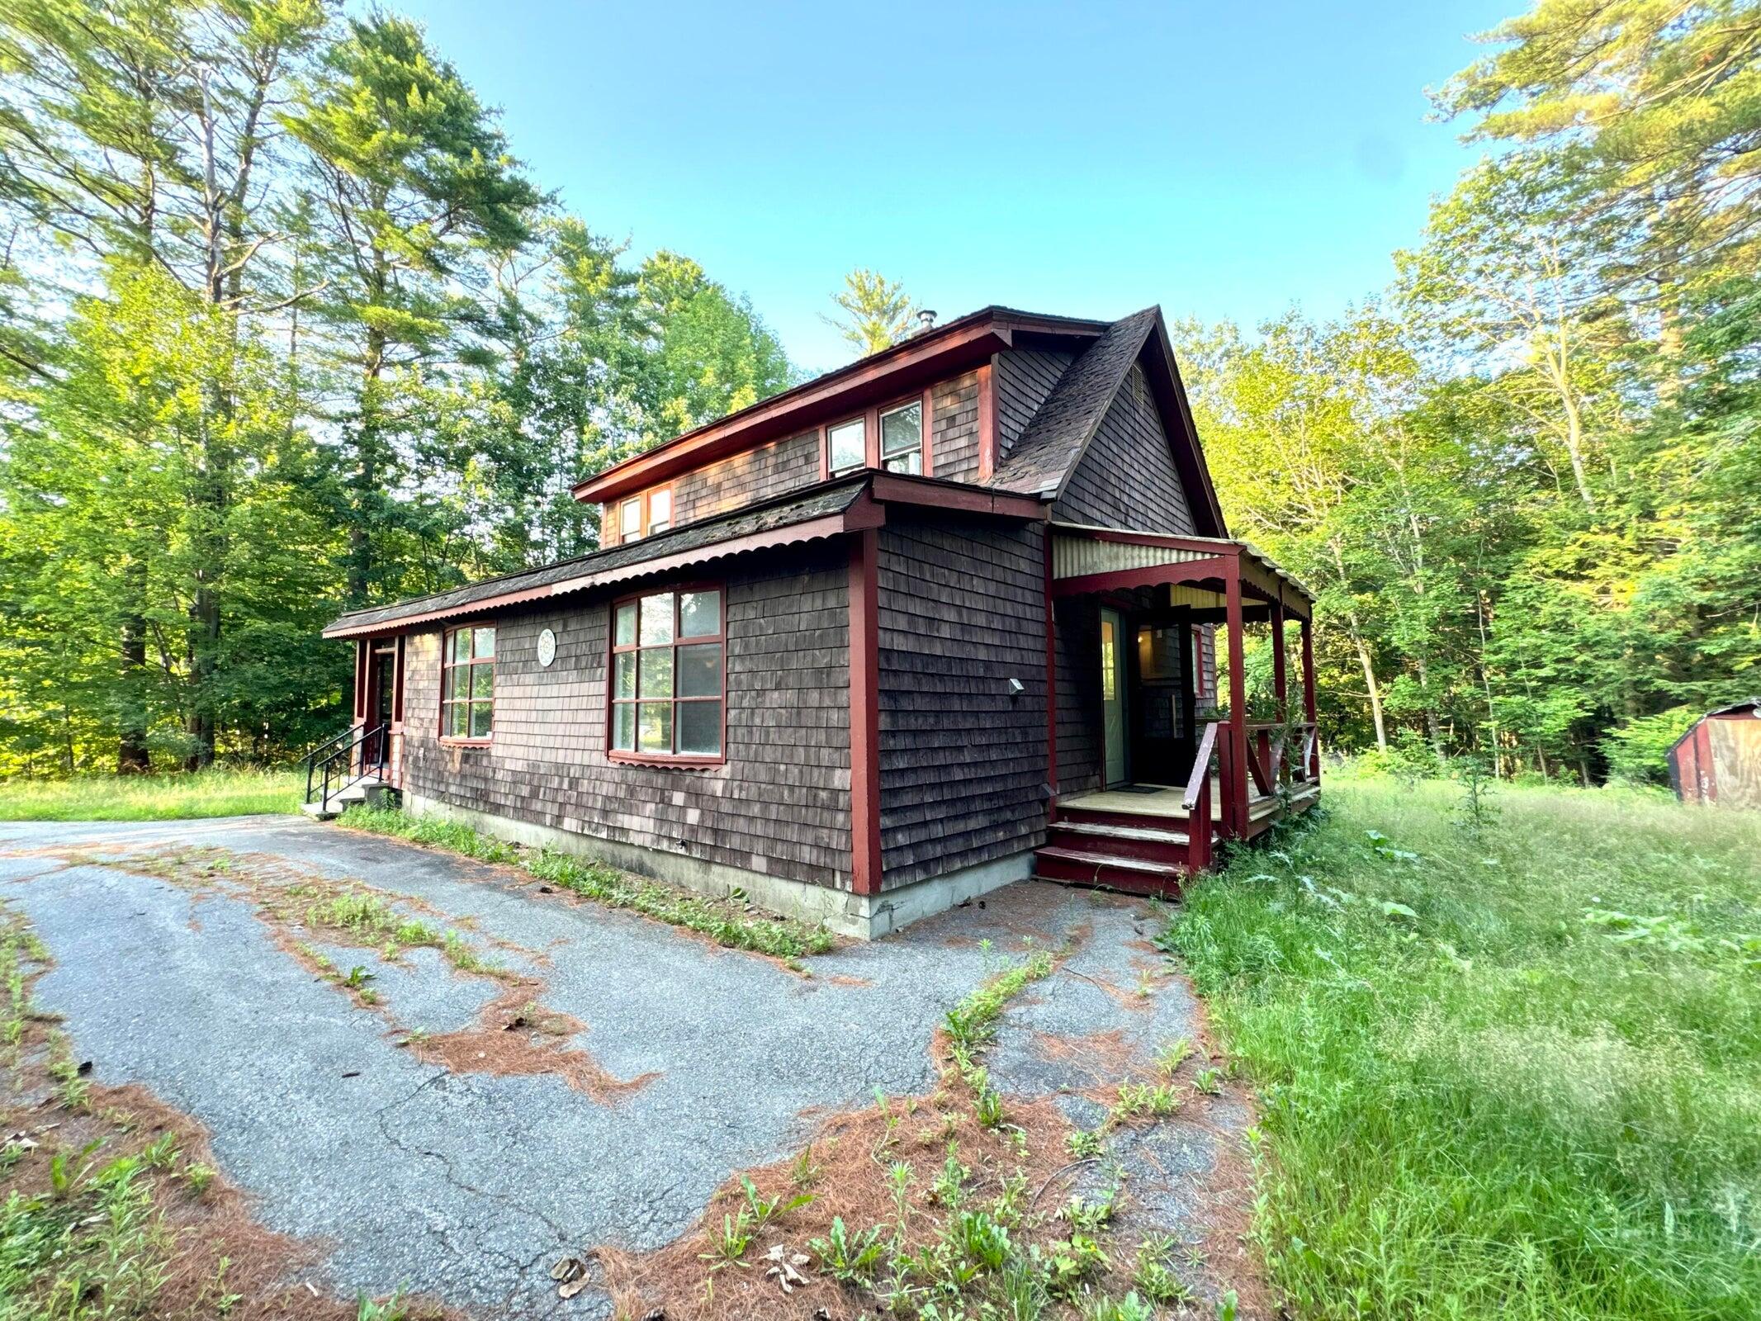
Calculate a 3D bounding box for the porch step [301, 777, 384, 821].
[{"bbox_3d":[-8.384,2.150,11.079,1.416,0.474,0.891,-3,-5,40],"label":"porch step"}]

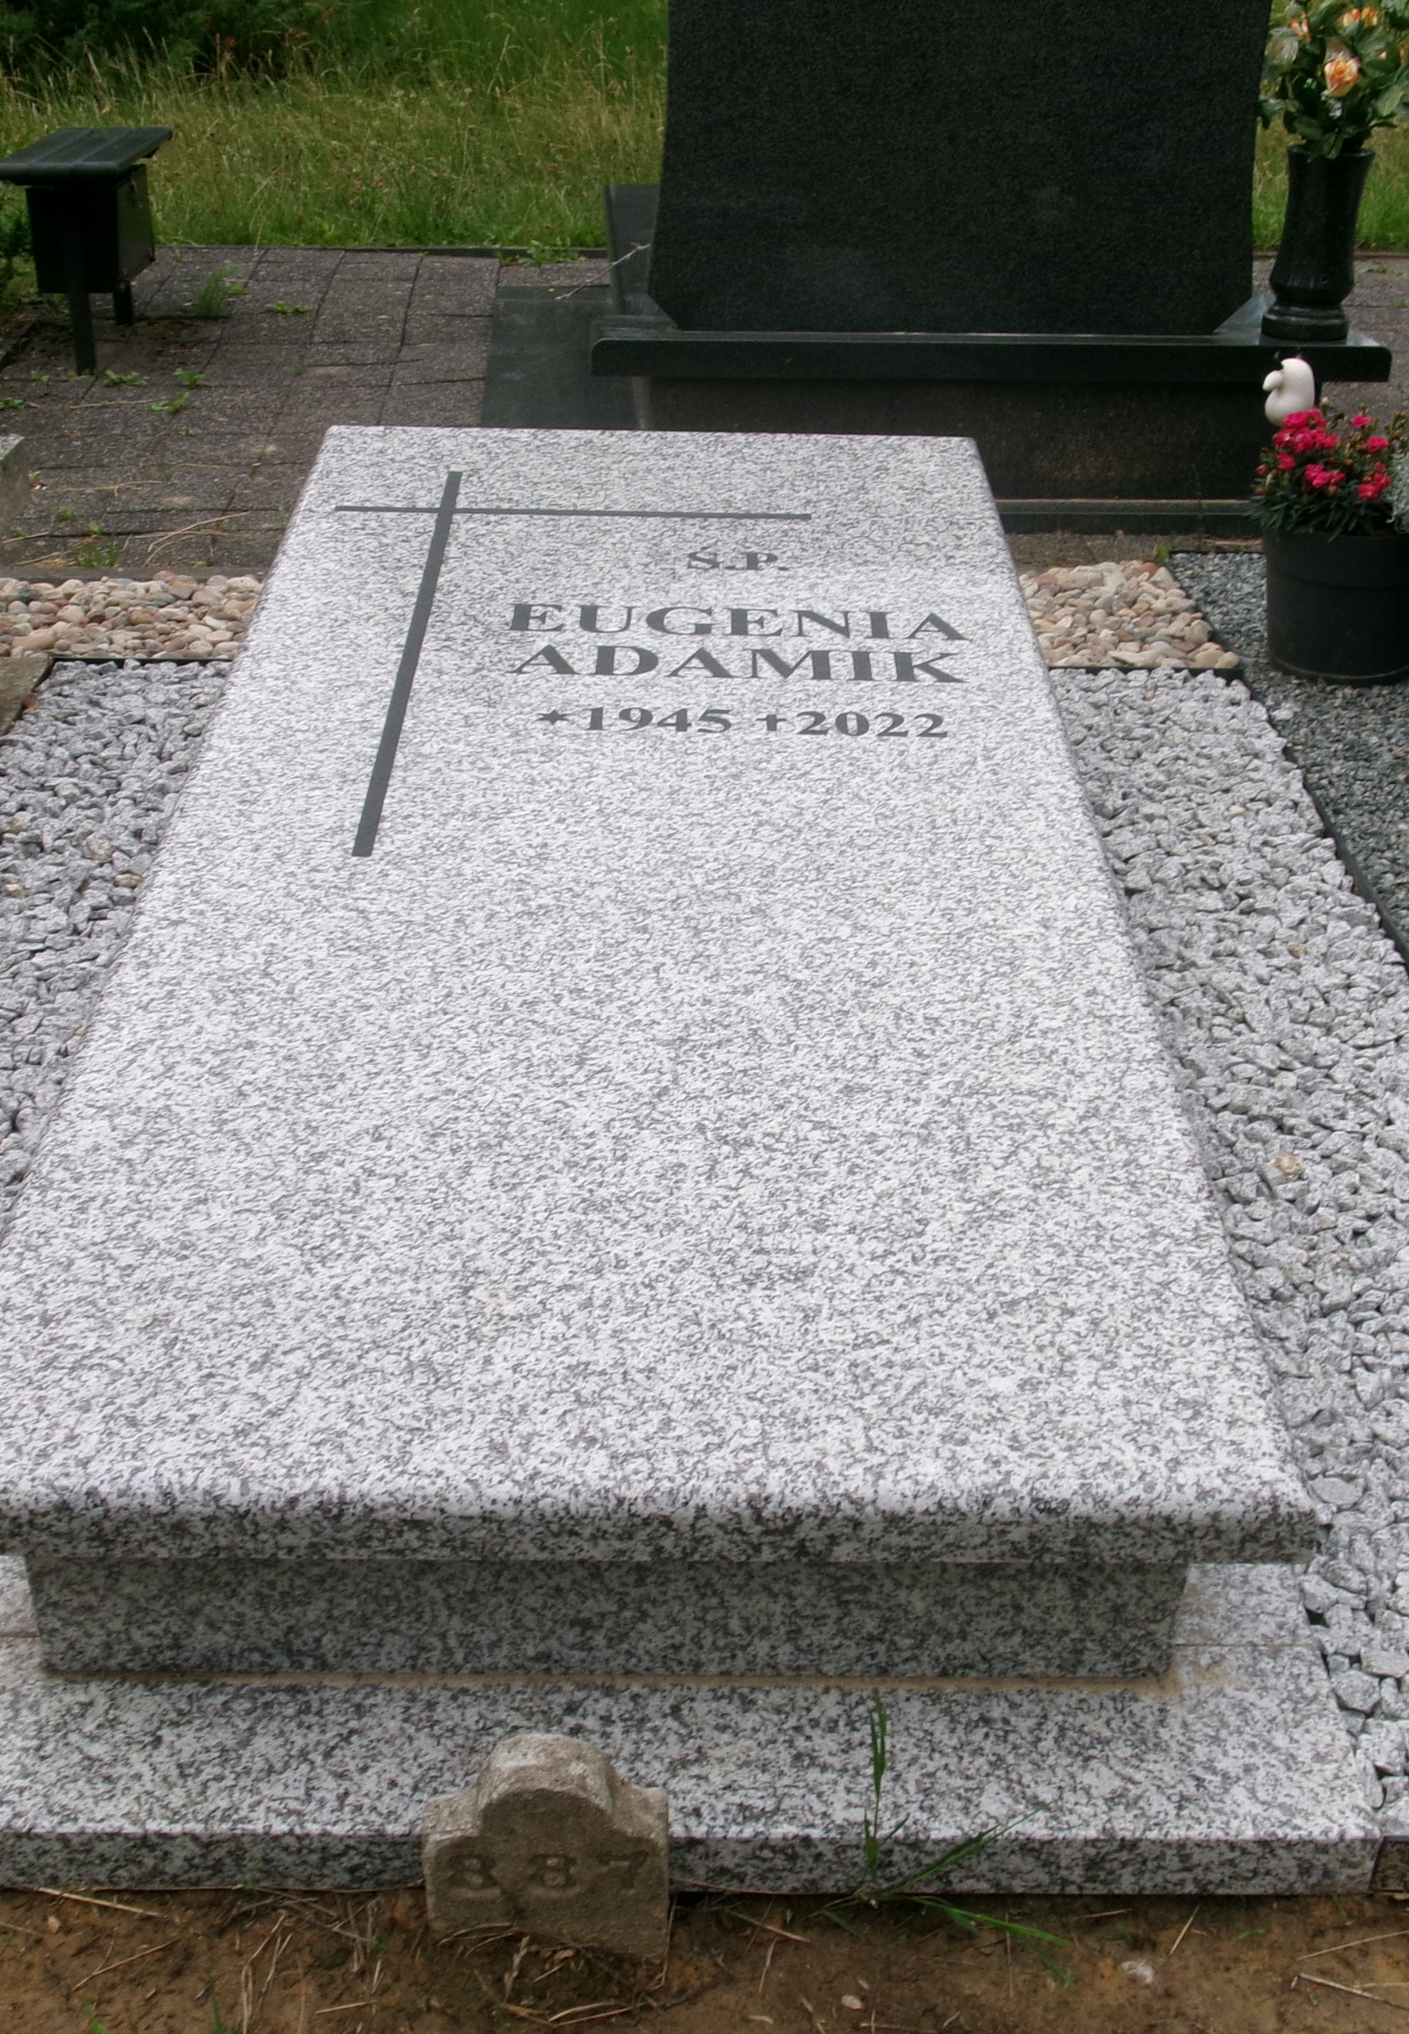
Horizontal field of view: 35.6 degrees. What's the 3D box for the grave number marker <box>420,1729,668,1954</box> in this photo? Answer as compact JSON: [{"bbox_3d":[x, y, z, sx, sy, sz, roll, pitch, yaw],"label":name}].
[{"bbox_3d":[-0.091,0.503,1.326,0.137,0.145,0.045,0,30,-1],"label":"grave number marker"}]

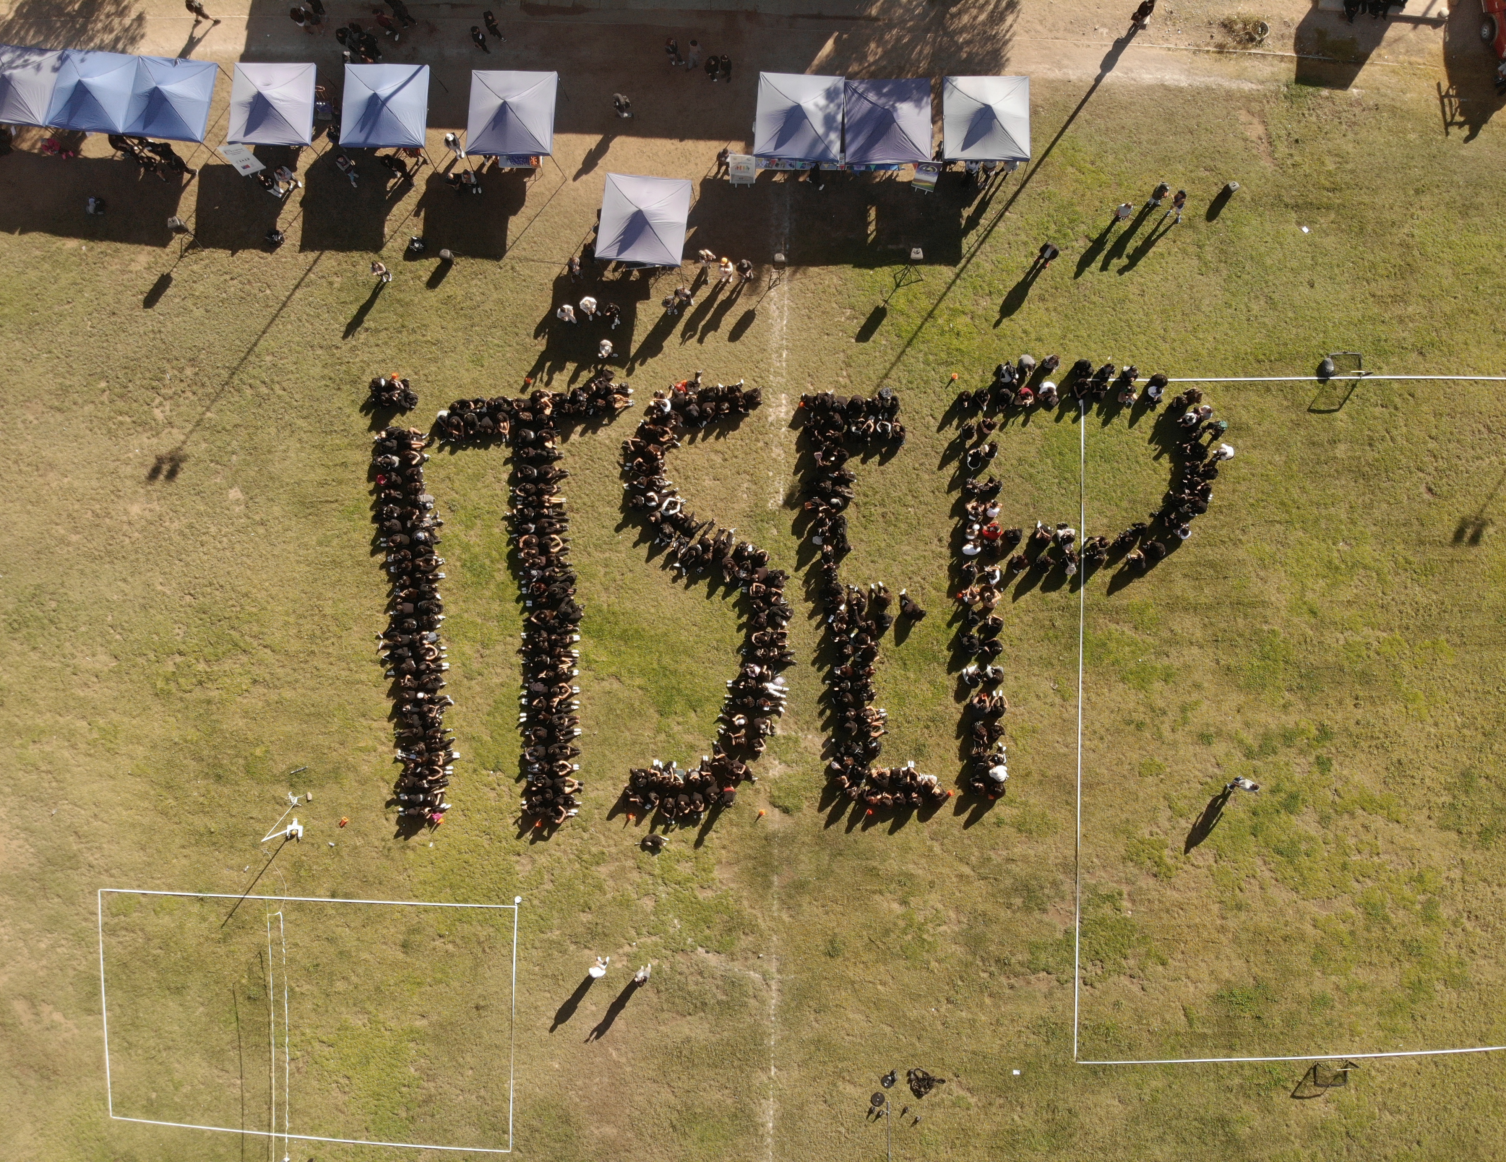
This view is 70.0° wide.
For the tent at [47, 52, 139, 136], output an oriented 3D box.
[{"bbox_3d":[-24.115,-17.957,40.006,3.000,3.030,3.000,10,87,4],"label":"tent"}]

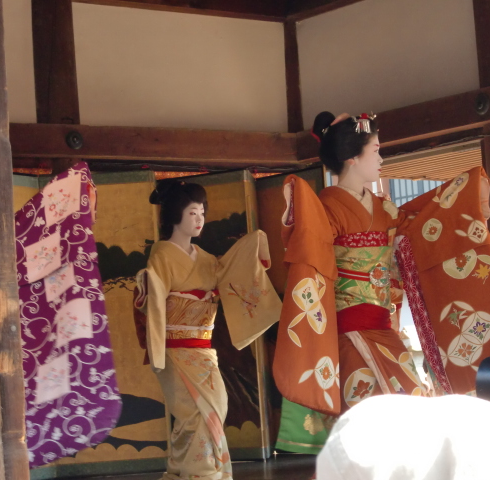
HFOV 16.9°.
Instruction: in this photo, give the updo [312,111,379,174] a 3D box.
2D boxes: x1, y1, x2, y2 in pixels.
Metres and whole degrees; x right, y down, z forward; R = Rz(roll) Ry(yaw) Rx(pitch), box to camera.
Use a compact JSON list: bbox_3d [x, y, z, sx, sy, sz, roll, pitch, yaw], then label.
[{"bbox_3d":[0.384,-0.376,6.350,0.250,0.240,0.225,-4,-4,6],"label":"updo"}]

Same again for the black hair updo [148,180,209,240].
[{"bbox_3d":[-0.338,-0.155,8.350,0.280,0.285,0.250,-7,-5,42],"label":"black hair updo"}]

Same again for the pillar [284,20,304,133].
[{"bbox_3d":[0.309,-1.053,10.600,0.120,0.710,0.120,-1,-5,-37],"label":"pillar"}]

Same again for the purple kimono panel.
[{"bbox_3d":[-0.590,0.245,5.350,0.380,0.970,0.170,-3,-4,-12],"label":"purple kimono panel"}]

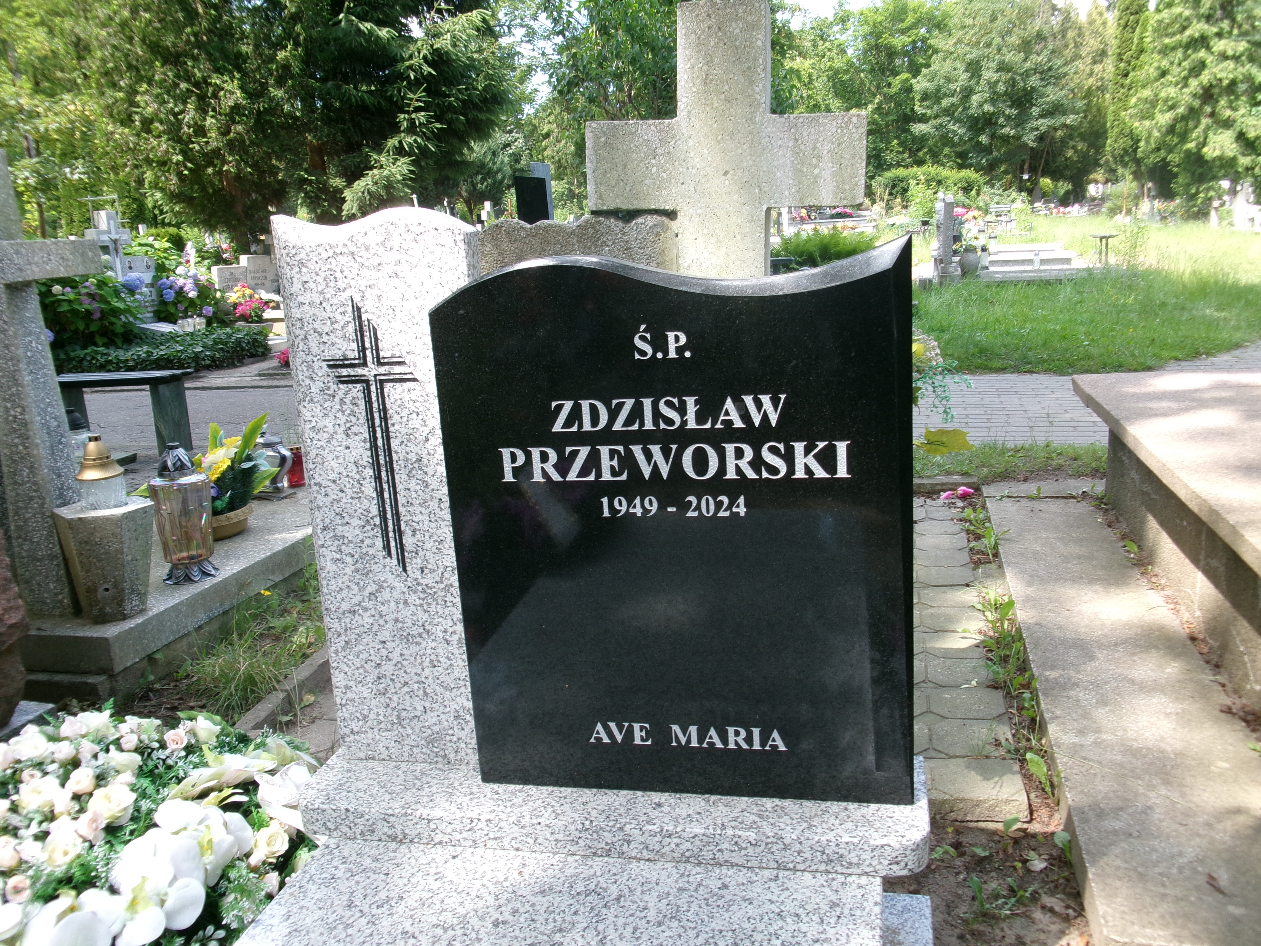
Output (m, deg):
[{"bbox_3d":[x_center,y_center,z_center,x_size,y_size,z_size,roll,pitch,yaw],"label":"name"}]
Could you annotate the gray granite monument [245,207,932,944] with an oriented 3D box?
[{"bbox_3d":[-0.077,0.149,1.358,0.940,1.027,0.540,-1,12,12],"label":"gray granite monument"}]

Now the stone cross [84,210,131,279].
[{"bbox_3d":[-6.904,-2.979,13.500,0.200,1.000,0.600,0,13,14],"label":"stone cross"}]

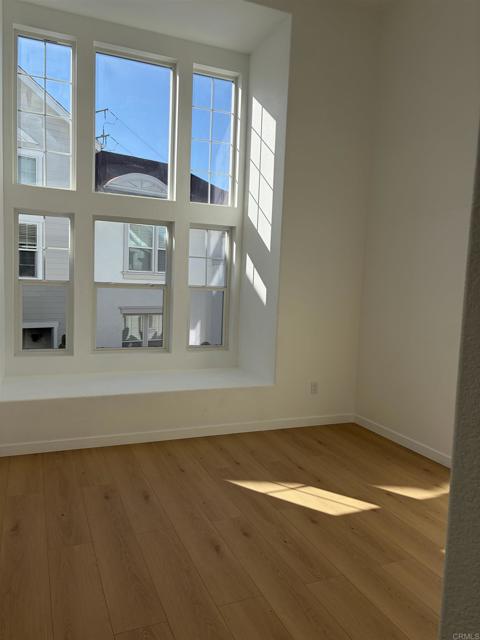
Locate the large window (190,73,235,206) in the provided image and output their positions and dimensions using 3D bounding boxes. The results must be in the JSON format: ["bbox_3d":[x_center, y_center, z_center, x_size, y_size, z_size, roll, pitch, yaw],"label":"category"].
[{"bbox_3d":[-0.311,-2.026,5.443,0.503,1.421,0.100,0,5,-23],"label":"large window"}]

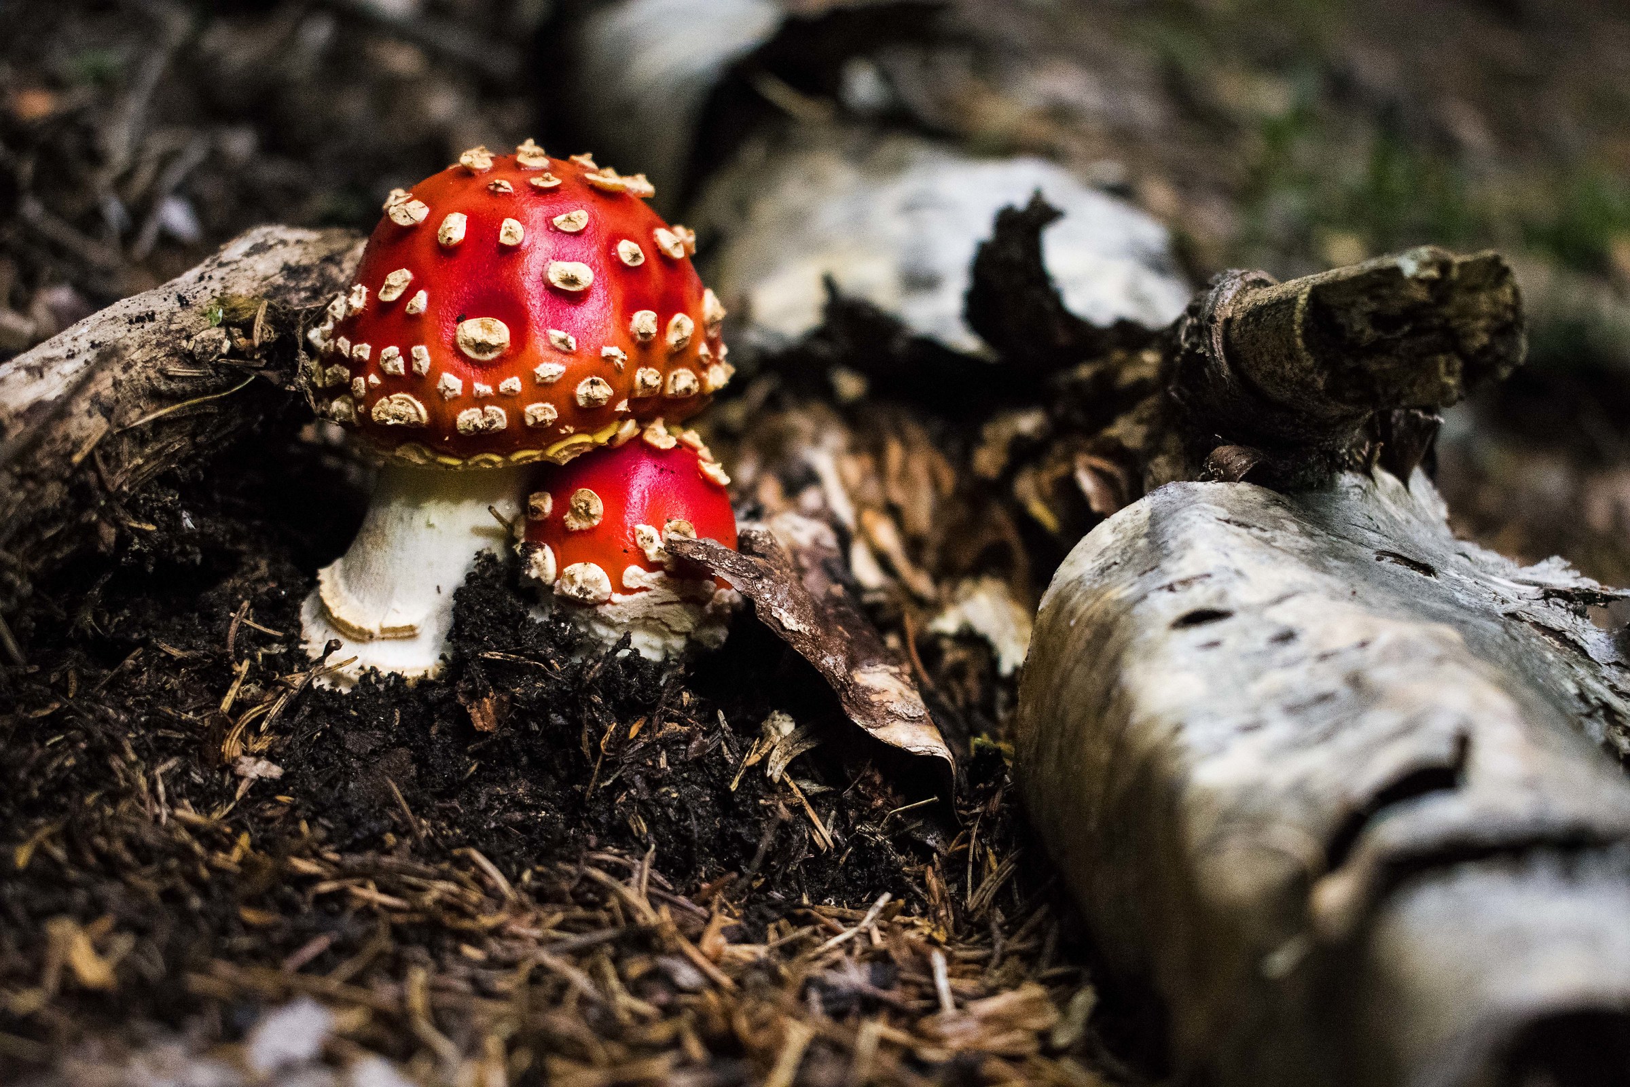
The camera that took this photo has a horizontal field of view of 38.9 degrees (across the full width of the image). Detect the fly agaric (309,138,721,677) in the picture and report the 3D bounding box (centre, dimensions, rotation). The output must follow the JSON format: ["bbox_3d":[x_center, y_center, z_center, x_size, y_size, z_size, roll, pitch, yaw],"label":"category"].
[{"bbox_3d":[-0.056,-0.025,0.430,0.080,0.100,0.079,0,20,0],"label":"fly agaric"}]

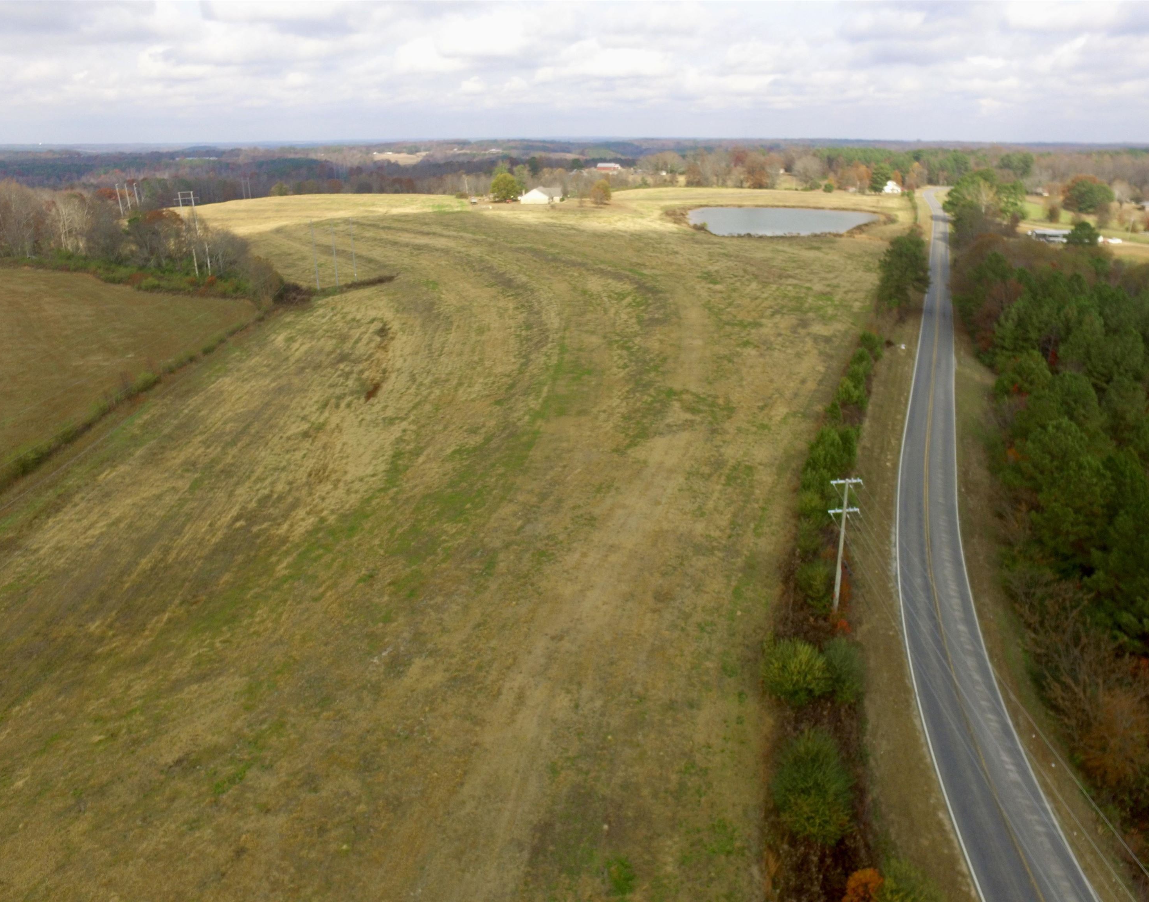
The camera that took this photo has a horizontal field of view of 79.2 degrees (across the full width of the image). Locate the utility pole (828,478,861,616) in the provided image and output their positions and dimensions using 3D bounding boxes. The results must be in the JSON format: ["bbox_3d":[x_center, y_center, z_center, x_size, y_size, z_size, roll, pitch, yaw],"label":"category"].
[{"bbox_3d":[21.336,7.804,55.485,2.550,12.513,0.500,-6,24,-2],"label":"utility pole"}]

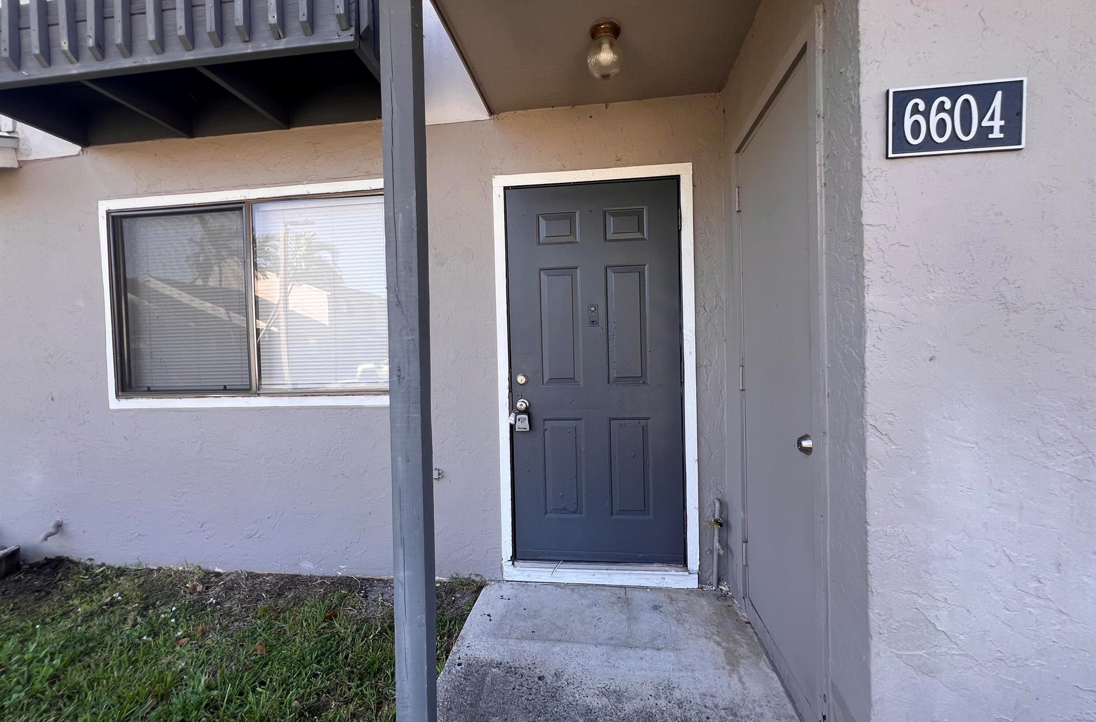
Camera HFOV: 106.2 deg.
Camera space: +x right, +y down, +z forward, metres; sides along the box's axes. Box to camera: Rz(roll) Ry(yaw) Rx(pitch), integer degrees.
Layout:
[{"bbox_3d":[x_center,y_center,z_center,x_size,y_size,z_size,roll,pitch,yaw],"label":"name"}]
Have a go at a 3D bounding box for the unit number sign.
[{"bbox_3d":[0.976,-0.578,0.985,0.295,0.165,0.012,-1,0,7],"label":"unit number sign"}]

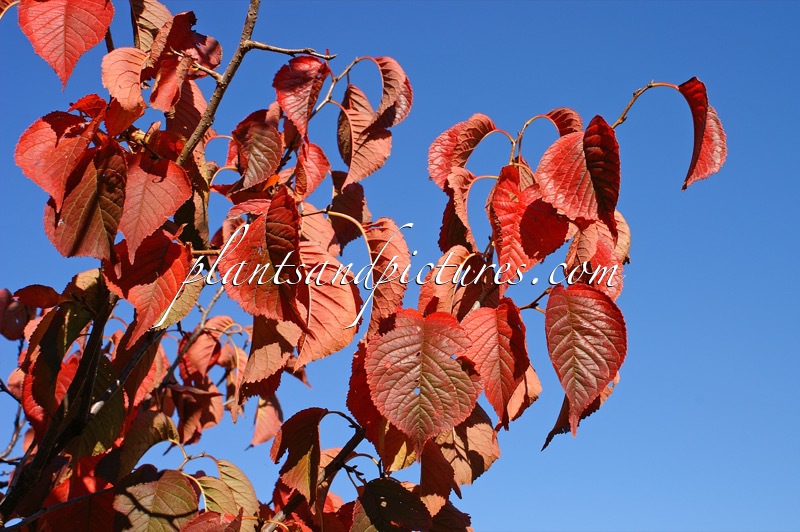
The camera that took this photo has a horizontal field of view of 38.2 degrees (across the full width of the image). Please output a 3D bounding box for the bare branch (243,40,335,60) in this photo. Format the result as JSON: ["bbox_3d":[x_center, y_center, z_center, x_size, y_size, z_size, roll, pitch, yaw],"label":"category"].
[{"bbox_3d":[-0.086,-0.168,0.900,0.075,0.012,0.012,7,-12,2],"label":"bare branch"}]

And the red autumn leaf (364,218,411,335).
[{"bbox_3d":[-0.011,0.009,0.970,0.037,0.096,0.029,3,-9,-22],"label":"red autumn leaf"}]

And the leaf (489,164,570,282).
[{"bbox_3d":[0.107,-0.035,0.951,0.064,0.095,0.034,-2,-11,5],"label":"leaf"}]

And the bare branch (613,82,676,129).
[{"bbox_3d":[0.208,-0.137,0.980,0.053,0.041,0.012,0,-17,0],"label":"bare branch"}]

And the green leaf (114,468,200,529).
[{"bbox_3d":[-0.199,0.192,0.950,0.063,0.049,0.035,0,-17,0],"label":"green leaf"}]

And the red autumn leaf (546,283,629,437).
[{"bbox_3d":[0.148,0.074,0.921,0.063,0.117,0.029,2,-11,-8],"label":"red autumn leaf"}]

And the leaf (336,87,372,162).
[{"bbox_3d":[-0.041,-0.140,1.150,0.048,0.083,0.030,-5,-15,17],"label":"leaf"}]

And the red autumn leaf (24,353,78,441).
[{"bbox_3d":[-0.302,0.113,1.000,0.052,0.080,0.035,-2,-12,11],"label":"red autumn leaf"}]

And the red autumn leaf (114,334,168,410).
[{"bbox_3d":[-0.242,0.100,1.080,0.046,0.067,0.030,4,-18,-14],"label":"red autumn leaf"}]

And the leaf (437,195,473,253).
[{"bbox_3d":[0.048,-0.045,0.989,0.031,0.076,0.034,-19,-10,30],"label":"leaf"}]

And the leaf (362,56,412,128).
[{"bbox_3d":[-0.010,-0.135,0.900,0.038,0.061,0.048,6,-13,-27],"label":"leaf"}]

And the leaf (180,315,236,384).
[{"bbox_3d":[-0.211,0.092,1.270,0.060,0.077,0.038,-1,-12,6],"label":"leaf"}]

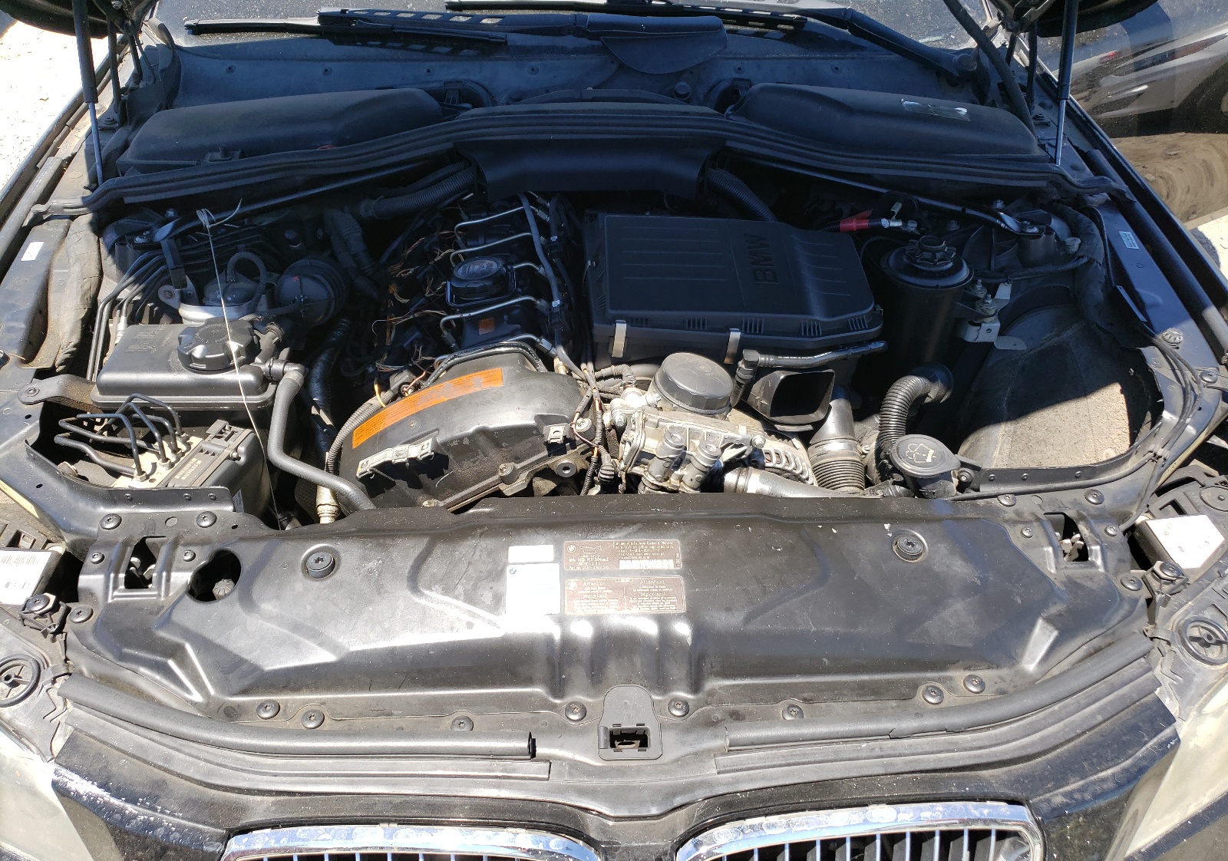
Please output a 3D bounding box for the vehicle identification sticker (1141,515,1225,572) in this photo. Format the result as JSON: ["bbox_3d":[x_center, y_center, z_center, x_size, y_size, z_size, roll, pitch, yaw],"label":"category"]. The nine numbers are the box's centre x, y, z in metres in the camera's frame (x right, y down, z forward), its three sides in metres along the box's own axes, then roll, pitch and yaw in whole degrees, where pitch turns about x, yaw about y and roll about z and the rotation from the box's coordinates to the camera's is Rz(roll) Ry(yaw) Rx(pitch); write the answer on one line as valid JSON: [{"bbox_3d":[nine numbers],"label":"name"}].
[{"bbox_3d":[0.616,0.120,0.986,0.071,0.002,0.069,-4,40,-6],"label":"vehicle identification sticker"}]

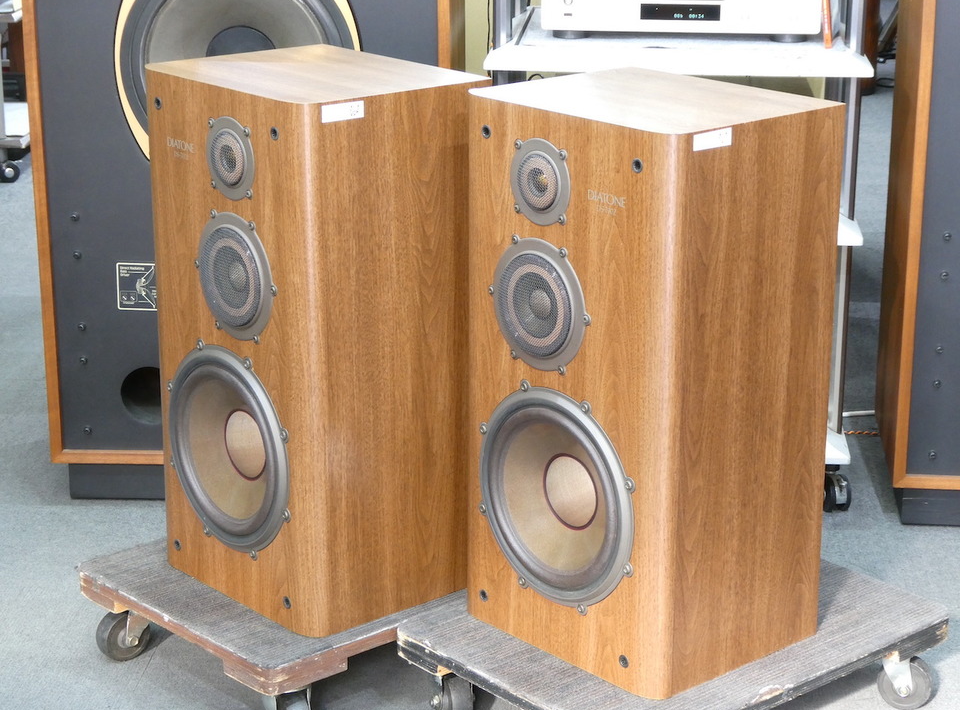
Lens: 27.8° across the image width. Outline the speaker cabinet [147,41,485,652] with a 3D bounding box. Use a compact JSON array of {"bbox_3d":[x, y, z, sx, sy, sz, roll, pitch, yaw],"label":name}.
[{"bbox_3d":[-0.229,-0.035,2.708,0.316,0.722,0.380,-15,23,-39],"label":"speaker cabinet"}]

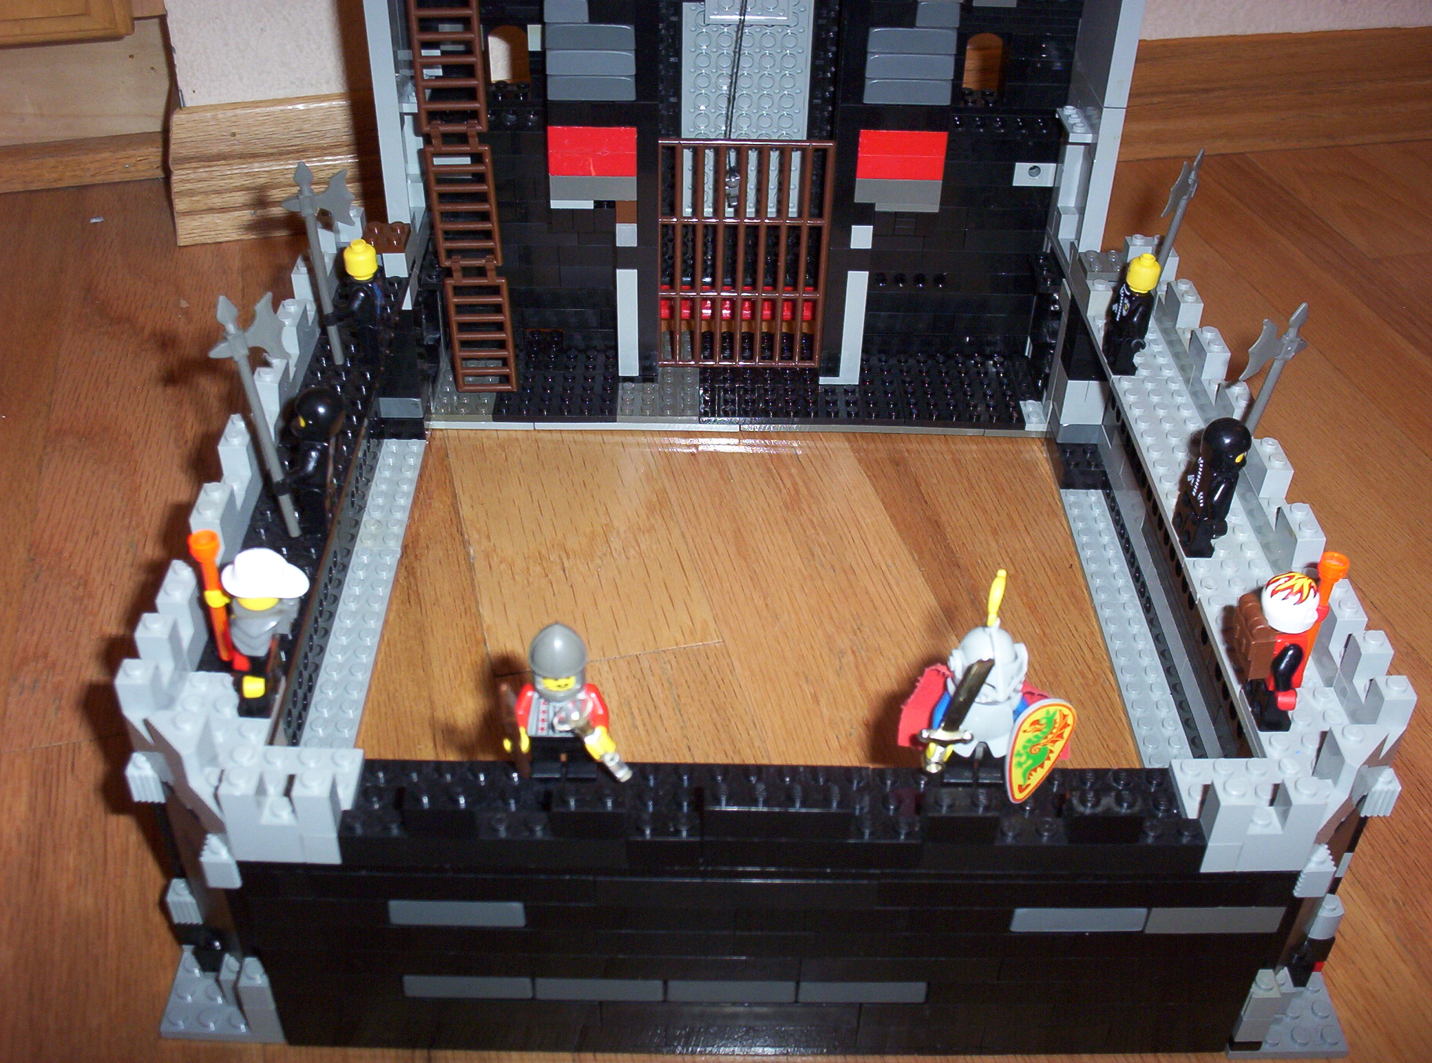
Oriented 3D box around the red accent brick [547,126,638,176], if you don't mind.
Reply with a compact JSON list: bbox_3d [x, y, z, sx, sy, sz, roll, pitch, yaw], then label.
[{"bbox_3d":[-0.044,-0.139,0.536,0.032,0.019,0.009,0,38,-1],"label":"red accent brick"}]

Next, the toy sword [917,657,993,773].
[{"bbox_3d":[0.053,0.040,0.324,0.013,0.033,0.004,4,33,-21],"label":"toy sword"}]

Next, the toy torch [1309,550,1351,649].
[{"bbox_3d":[0.148,0.022,0.365,0.007,0.038,0.007,-2,38,1],"label":"toy torch"}]

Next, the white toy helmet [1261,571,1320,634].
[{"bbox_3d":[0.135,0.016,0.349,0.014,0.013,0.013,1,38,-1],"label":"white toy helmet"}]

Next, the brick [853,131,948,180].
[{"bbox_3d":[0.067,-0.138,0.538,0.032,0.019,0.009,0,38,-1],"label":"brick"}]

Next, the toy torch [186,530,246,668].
[{"bbox_3d":[-0.122,0.017,0.361,0.007,0.039,0.007,3,38,-2],"label":"toy torch"}]

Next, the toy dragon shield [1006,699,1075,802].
[{"bbox_3d":[0.070,0.047,0.327,0.016,0.025,0.005,4,23,-31],"label":"toy dragon shield"}]

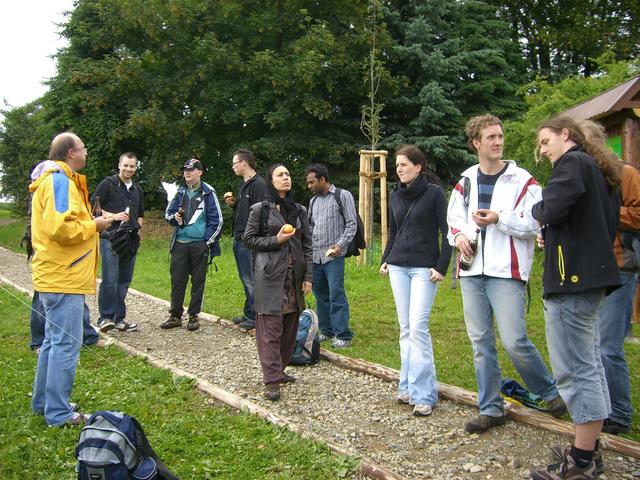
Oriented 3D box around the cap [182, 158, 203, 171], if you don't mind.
[{"bbox_3d":[-1.316,-0.774,7.250,0.175,0.130,0.250,2,5,30],"label":"cap"}]

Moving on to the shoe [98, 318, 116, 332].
[{"bbox_3d":[-2.195,0.863,7.275,0.115,0.130,0.270,0,4,-6],"label":"shoe"}]

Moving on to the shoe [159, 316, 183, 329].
[{"bbox_3d":[-1.565,0.858,7.455,0.285,0.115,0.110,-3,5,-35],"label":"shoe"}]

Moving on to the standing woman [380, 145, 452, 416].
[{"bbox_3d":[0.622,0.261,4.530,0.450,1.680,0.320,1,4,18],"label":"standing woman"}]

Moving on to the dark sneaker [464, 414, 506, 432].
[{"bbox_3d":[0.995,1.077,4.233,0.300,0.115,0.115,-3,5,-38],"label":"dark sneaker"}]

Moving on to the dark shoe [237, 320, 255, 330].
[{"bbox_3d":[-0.684,0.856,7.120,0.290,0.110,0.105,-3,5,-32],"label":"dark shoe"}]

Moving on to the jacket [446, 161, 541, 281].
[{"bbox_3d":[1.048,-0.111,4.220,0.560,0.730,0.360,2,4,21],"label":"jacket"}]

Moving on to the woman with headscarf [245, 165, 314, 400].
[{"bbox_3d":[-0.305,0.272,4.990,0.500,1.620,0.460,-1,4,-16],"label":"woman with headscarf"}]

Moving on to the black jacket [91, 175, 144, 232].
[{"bbox_3d":[-2.090,-0.359,7.192,0.540,0.660,0.380,-3,5,-37],"label":"black jacket"}]

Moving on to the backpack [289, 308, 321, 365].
[{"bbox_3d":[-0.160,0.798,5.780,0.300,0.460,0.220,3,5,37],"label":"backpack"}]

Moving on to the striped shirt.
[{"bbox_3d":[0.130,-0.169,6.604,0.470,0.740,0.350,3,5,37],"label":"striped shirt"}]

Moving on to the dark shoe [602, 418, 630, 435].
[{"bbox_3d":[1.720,1.077,4.203,0.300,0.120,0.110,-1,4,-17],"label":"dark shoe"}]

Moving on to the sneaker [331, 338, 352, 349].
[{"bbox_3d":[0.194,0.958,6.500,0.105,0.110,0.280,3,5,37],"label":"sneaker"}]

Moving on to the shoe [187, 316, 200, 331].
[{"bbox_3d":[-1.325,0.861,7.375,0.110,0.120,0.290,-1,4,-9],"label":"shoe"}]

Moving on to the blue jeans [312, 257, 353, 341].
[{"bbox_3d":[0.120,0.467,6.677,0.400,0.920,0.310,3,5,33],"label":"blue jeans"}]

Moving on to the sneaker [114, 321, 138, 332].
[{"bbox_3d":[-1.988,0.881,7.200,0.280,0.115,0.105,4,6,44],"label":"sneaker"}]

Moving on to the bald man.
[{"bbox_3d":[-1.575,0.226,4.405,0.540,1.790,0.540,0,4,-3],"label":"bald man"}]

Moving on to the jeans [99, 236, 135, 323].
[{"bbox_3d":[-2.090,0.387,7.250,0.380,0.970,0.280,-2,4,-22],"label":"jeans"}]

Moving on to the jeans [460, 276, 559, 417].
[{"bbox_3d":[1.150,0.613,4.322,0.540,0.930,0.450,2,4,27],"label":"jeans"}]

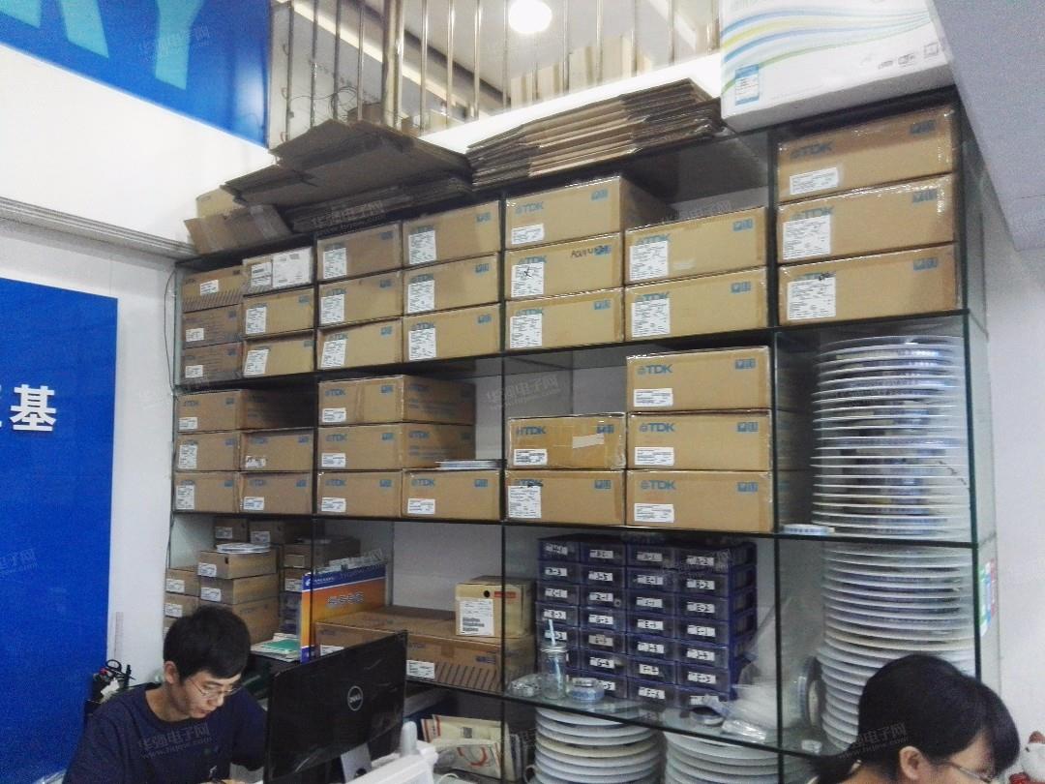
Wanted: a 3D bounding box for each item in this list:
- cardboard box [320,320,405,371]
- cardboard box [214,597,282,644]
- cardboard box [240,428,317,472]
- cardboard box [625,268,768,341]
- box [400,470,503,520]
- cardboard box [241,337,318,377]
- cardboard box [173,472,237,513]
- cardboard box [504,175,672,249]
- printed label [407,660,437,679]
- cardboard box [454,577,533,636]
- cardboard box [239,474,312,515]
[{"bbox_3d":[-0.406,-0.132,2.763,0.355,0.136,0.353,-3,-5,34],"label":"cardboard box"},{"bbox_3d":[-1.003,0.802,3.006,0.187,0.136,0.198,-4,-6,34],"label":"cardboard box"},{"bbox_3d":[-0.713,0.205,2.948,0.355,0.136,0.353,-3,-5,34],"label":"cardboard box"},{"bbox_3d":[0.505,-0.190,2.147,0.353,0.137,0.353,-4,-6,34],"label":"cardboard box"},{"bbox_3d":[-0.106,0.301,2.528,0.353,0.137,0.353,-4,-6,34],"label":"box"},{"bbox_3d":[-0.723,-0.110,2.977,0.355,0.128,0.353,-3,-5,34],"label":"cardboard box"},{"bbox_3d":[-1.017,0.366,3.132,0.353,0.137,0.353,-4,-6,34],"label":"cardboard box"},{"bbox_3d":[0.201,-0.458,2.373,0.355,0.136,0.353,-3,-5,34],"label":"cardboard box"},{"bbox_3d":[-0.288,0.787,2.398,0.105,0.042,0.002,-4,-6,34],"label":"printed label"},{"bbox_3d":[-0.059,0.628,2.489,0.202,0.143,0.206,-2,-4,19],"label":"cardboard box"},{"bbox_3d":[-0.717,0.348,2.947,0.353,0.137,0.353,-4,-6,34],"label":"cardboard box"}]

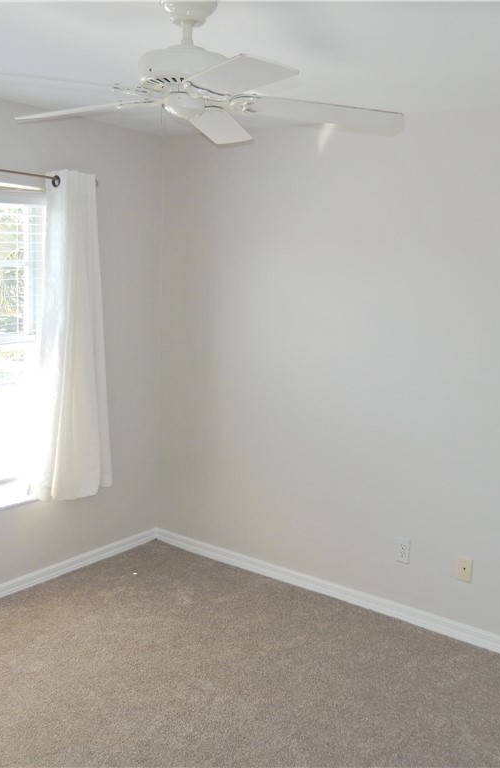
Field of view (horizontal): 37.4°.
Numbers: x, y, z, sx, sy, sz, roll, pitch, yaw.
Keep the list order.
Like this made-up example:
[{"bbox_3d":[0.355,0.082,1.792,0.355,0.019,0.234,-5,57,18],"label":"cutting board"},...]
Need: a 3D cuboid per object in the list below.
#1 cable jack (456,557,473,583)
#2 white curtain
[{"bbox_3d":[1.005,0.872,3.466,0.070,0.115,0.010,9,11,36],"label":"cable jack"},{"bbox_3d":[-0.904,-0.227,3.863,0.130,1.690,0.530,9,11,36],"label":"white curtain"}]

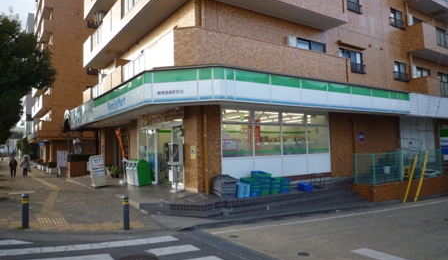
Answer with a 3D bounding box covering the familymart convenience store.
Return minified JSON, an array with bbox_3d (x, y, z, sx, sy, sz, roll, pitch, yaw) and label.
[{"bbox_3d":[1.760,0.268,15.066,13.201,3.793,7.497,0,-3,-35],"label":"familymart convenience store"}]

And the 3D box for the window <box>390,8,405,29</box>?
[{"bbox_3d":[9.604,-6.110,17.822,1.382,0.956,0.200,0,-3,-35],"label":"window"}]

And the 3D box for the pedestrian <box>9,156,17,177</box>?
[{"bbox_3d":[-15.561,2.722,23.842,0.550,1.500,0.360,0,-3,-35],"label":"pedestrian"}]

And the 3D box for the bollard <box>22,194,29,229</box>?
[{"bbox_3d":[-4.321,1.766,7.060,0.125,0.745,0.125,0,-3,-35],"label":"bollard"}]

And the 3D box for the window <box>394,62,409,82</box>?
[{"bbox_3d":[9.771,-3.178,17.742,1.382,0.956,0.200,0,-3,-35],"label":"window"}]

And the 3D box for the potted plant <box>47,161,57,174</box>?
[{"bbox_3d":[-12.786,2.770,24.074,0.650,0.950,0.650,0,-3,-35],"label":"potted plant"}]

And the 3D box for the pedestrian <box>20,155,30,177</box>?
[{"bbox_3d":[-14.463,2.598,23.572,0.600,1.620,0.420,0,-3,-35],"label":"pedestrian"}]

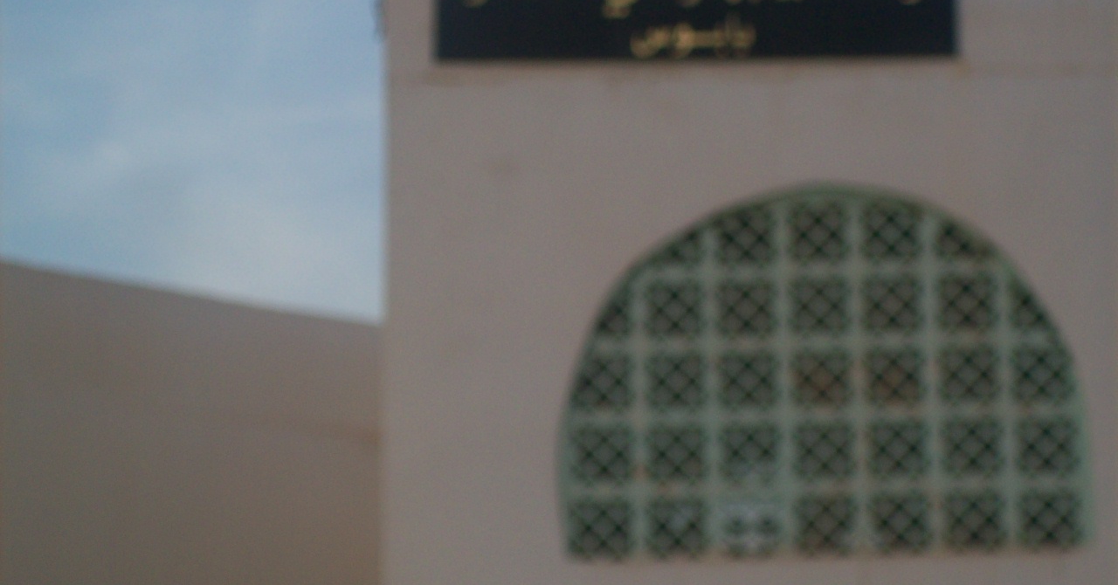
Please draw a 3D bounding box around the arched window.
[{"bbox_3d":[1.020,0.307,13.636,2.040,1.461,0.100,-1,-12,3],"label":"arched window"}]

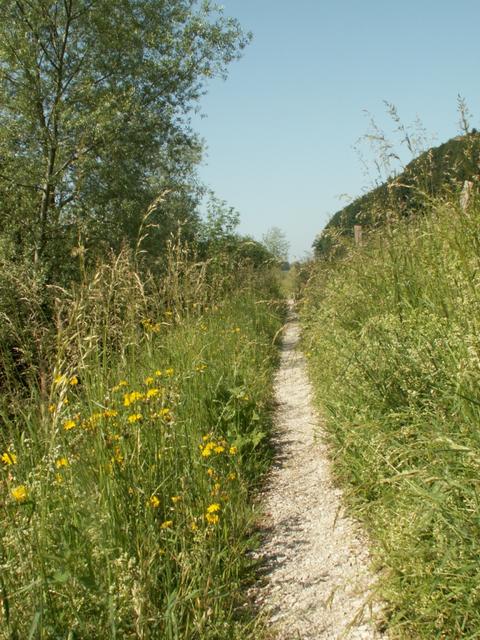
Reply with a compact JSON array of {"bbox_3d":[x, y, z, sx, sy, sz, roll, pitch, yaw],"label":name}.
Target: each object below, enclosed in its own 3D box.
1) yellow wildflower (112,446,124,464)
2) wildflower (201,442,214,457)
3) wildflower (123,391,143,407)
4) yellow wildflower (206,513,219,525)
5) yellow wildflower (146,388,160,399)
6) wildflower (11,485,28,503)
[{"bbox_3d":[-0.469,0.523,2.500,0.043,0.066,0.034,0,4,-5],"label":"yellow wildflower"},{"bbox_3d":[-0.128,0.510,2.550,0.051,0.051,0.038,0,4,-1],"label":"wildflower"},{"bbox_3d":[-0.453,0.334,2.750,0.089,0.064,0.041,0,4,-5],"label":"wildflower"},{"bbox_3d":[-0.093,0.675,2.200,0.037,0.037,0.034,0,4,-1],"label":"yellow wildflower"},{"bbox_3d":[-0.374,0.318,2.800,0.056,0.039,0.041,0,4,-4],"label":"yellow wildflower"},{"bbox_3d":[-0.681,0.536,2.000,0.052,0.052,0.039,-1,4,-10],"label":"wildflower"}]

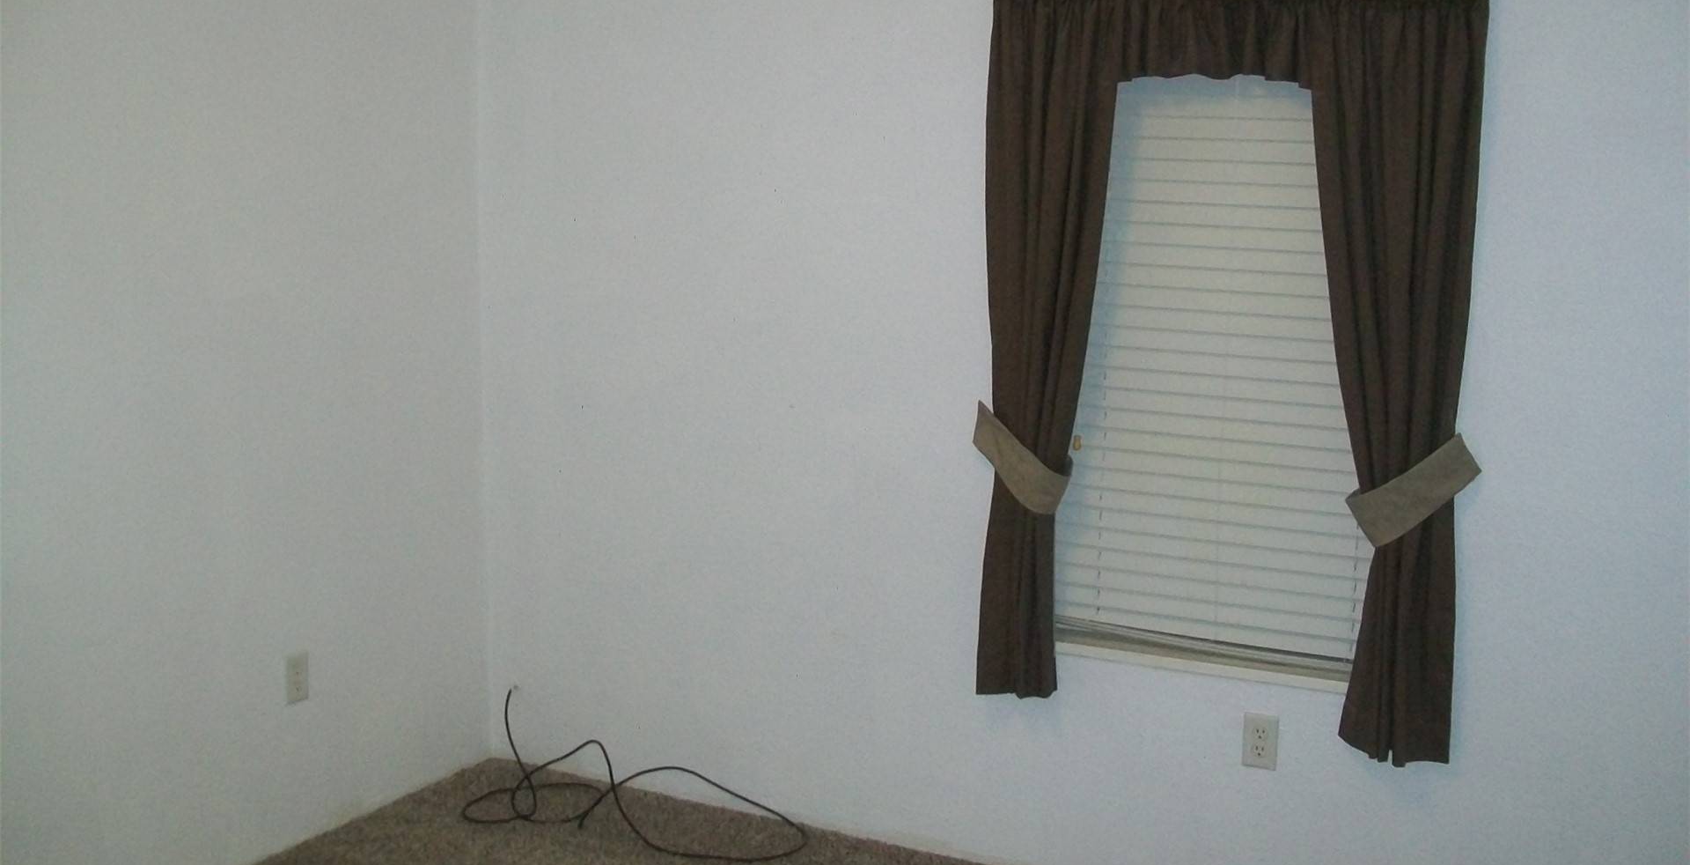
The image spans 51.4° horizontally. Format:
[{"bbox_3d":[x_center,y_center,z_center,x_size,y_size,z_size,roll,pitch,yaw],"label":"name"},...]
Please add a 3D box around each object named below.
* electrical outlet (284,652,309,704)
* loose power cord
[{"bbox_3d":[-1.252,0.562,4.022,0.010,0.115,0.071,5,10,27],"label":"electrical outlet"},{"bbox_3d":[-0.541,0.834,4.234,0.940,0.210,0.360,5,10,27],"label":"loose power cord"}]

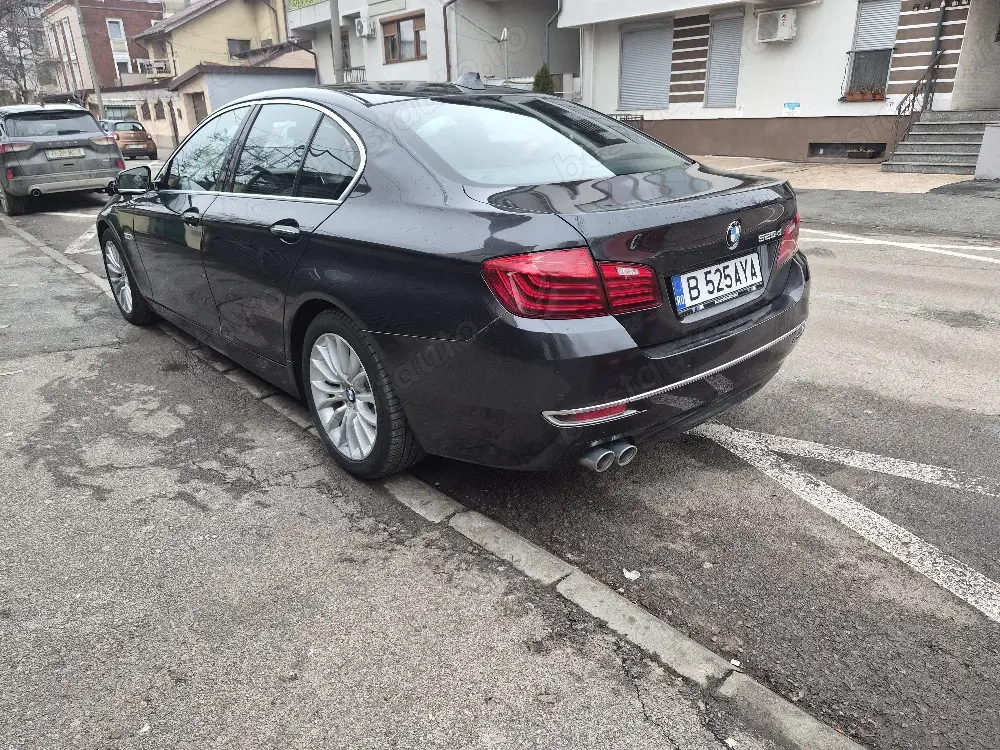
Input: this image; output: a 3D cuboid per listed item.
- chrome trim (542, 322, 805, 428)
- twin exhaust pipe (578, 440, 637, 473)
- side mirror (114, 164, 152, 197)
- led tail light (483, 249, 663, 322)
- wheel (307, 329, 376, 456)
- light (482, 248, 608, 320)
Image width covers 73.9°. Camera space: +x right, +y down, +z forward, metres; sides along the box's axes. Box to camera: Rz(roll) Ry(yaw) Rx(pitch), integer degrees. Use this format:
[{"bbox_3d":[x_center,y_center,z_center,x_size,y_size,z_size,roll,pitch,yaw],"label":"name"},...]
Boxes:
[{"bbox_3d":[0.756,-0.065,2.273,1.630,0.075,0.210,-19,27,-39],"label":"chrome trim"},{"bbox_3d":[0.323,0.237,2.076,0.168,0.085,0.120,-17,31,-36],"label":"twin exhaust pipe"},{"bbox_3d":[-1.978,-1.049,3.572,0.130,0.145,0.205,17,27,39],"label":"side mirror"},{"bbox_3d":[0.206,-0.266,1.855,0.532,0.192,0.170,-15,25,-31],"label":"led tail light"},{"bbox_3d":[-0.520,0.063,2.501,0.180,0.485,0.485,-19,27,-39],"label":"wheel"},{"bbox_3d":[0.119,-0.248,1.813,0.339,0.192,0.150,-13,24,-28],"label":"light"}]

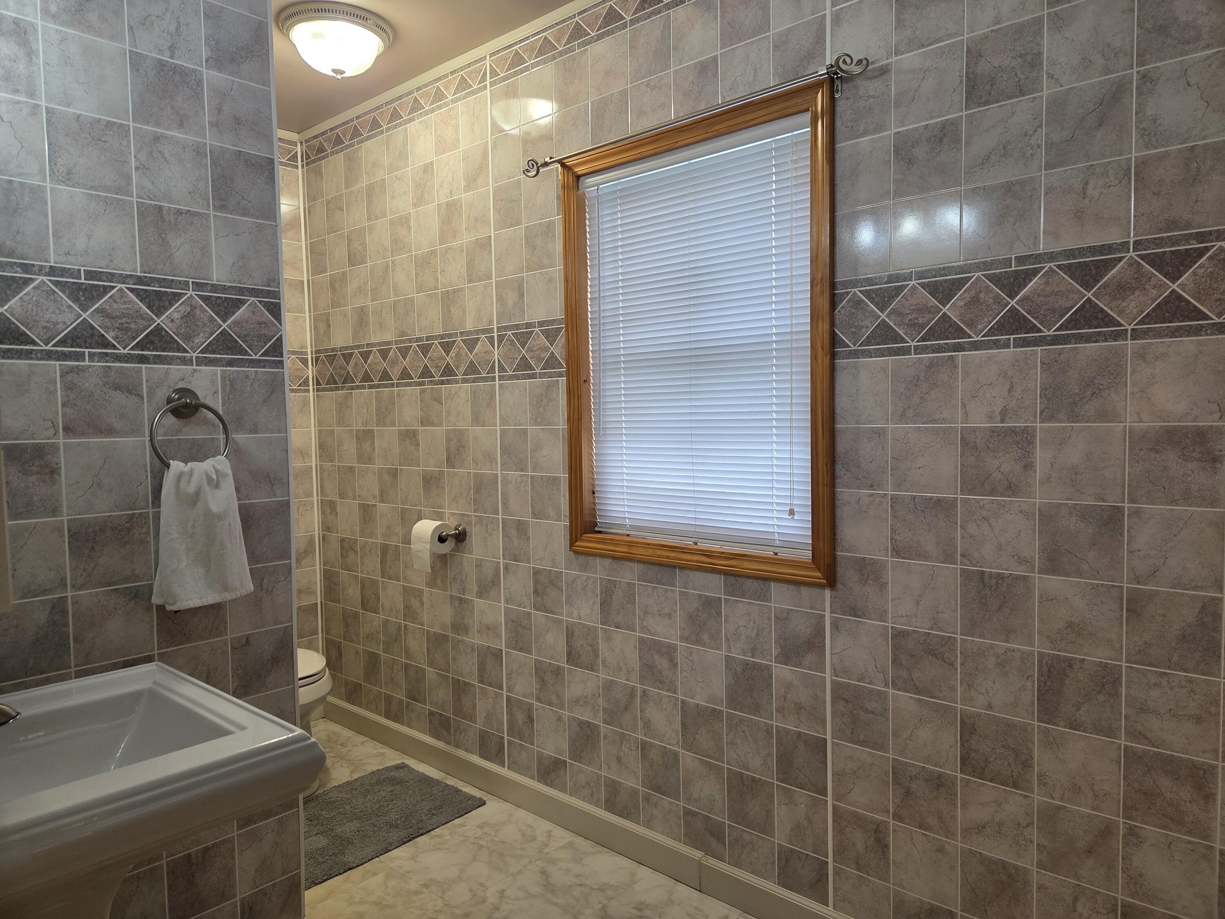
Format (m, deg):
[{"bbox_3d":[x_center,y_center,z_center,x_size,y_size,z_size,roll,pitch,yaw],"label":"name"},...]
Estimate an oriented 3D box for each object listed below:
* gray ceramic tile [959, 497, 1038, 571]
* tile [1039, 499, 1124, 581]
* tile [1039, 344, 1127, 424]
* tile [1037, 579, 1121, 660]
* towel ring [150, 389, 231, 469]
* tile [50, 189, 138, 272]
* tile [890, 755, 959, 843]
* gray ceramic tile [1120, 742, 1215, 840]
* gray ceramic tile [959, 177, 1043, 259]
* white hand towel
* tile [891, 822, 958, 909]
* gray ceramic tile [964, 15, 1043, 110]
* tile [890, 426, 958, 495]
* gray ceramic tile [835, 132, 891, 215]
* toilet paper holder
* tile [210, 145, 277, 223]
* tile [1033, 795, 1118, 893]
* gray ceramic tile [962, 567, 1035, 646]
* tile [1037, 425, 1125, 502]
[{"bbox_3d":[0.804,0.156,1.696,0.150,0.150,0.010,2,4,42],"label":"gray ceramic tile"},{"bbox_3d":[0.921,0.161,1.598,0.150,0.150,0.010,2,4,42],"label":"tile"},{"bbox_3d":[0.914,-0.144,1.580,0.152,0.153,0.010,2,4,42],"label":"tile"},{"bbox_3d":[0.919,0.312,1.601,0.150,0.150,0.010,2,4,42],"label":"tile"},{"bbox_3d":[-0.911,-0.062,1.751,0.062,0.185,0.164,2,4,42],"label":"towel ring"},{"bbox_3d":[-1.042,-0.458,1.637,0.010,0.150,0.150,1,4,43],"label":"tile"},{"bbox_3d":[0.702,0.762,1.829,0.150,0.150,0.010,2,4,42],"label":"tile"},{"bbox_3d":[1.037,0.620,1.514,0.150,0.150,0.010,2,4,42],"label":"gray ceramic tile"},{"bbox_3d":[0.794,-0.491,1.661,0.150,0.150,0.010,2,4,42],"label":"gray ceramic tile"},{"bbox_3d":[-0.889,0.154,1.759,0.075,0.318,0.212,2,4,42],"label":"white hand towel"},{"bbox_3d":[0.705,0.914,1.837,0.150,0.150,0.010,2,4,42],"label":"tile"},{"bbox_3d":[0.789,-0.795,1.644,0.150,0.151,0.010,2,4,42],"label":"gray ceramic tile"},{"bbox_3d":[0.692,0.001,1.794,0.150,0.150,0.010,2,4,42],"label":"tile"},{"bbox_3d":[0.567,-0.651,1.860,0.150,0.150,0.010,2,4,42],"label":"gray ceramic tile"},{"bbox_3d":[-0.619,0.266,2.940,0.205,0.072,0.090,2,4,42],"label":"toilet paper holder"},{"bbox_3d":[-0.843,-0.627,1.859,0.010,0.153,0.150,2,4,42],"label":"tile"},{"bbox_3d":[0.930,0.771,1.630,0.150,0.151,0.010,2,4,42],"label":"tile"},{"bbox_3d":[0.807,0.308,1.704,0.150,0.150,0.010,2,4,42],"label":"gray ceramic tile"},{"bbox_3d":[0.918,0.008,1.590,0.150,0.150,0.010,2,4,42],"label":"tile"}]

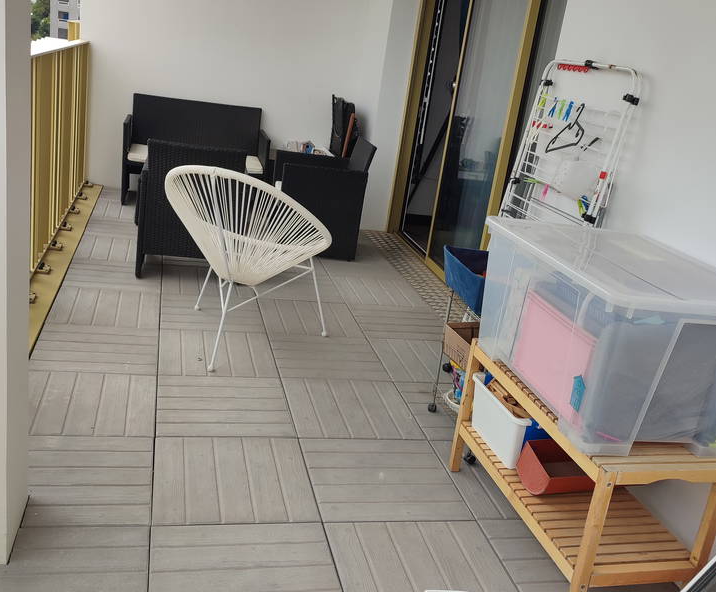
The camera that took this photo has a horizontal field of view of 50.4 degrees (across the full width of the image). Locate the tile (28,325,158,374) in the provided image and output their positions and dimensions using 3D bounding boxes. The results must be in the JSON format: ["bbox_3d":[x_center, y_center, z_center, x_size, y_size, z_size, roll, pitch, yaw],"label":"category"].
[{"bbox_3d":[-1.109,0.237,3.254,0.500,0.030,0.500,3,19,-15],"label":"tile"}]

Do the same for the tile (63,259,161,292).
[{"bbox_3d":[-1.331,-0.098,4.170,0.500,0.030,0.500,3,19,-15],"label":"tile"}]

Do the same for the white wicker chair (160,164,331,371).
[{"bbox_3d":[-0.487,-0.199,3.438,0.743,0.846,0.805,13,19,15],"label":"white wicker chair"}]

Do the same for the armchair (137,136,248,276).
[{"bbox_3d":[-0.942,-0.517,4.329,0.550,0.765,0.610,3,19,-15],"label":"armchair"}]

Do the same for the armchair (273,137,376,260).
[{"bbox_3d":[-0.271,-0.704,5.194,0.610,0.765,0.560,3,19,-15],"label":"armchair"}]

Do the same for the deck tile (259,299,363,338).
[{"bbox_3d":[-0.255,0.126,3.967,0.500,0.030,0.500,3,19,-15],"label":"deck tile"}]

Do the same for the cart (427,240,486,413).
[{"bbox_3d":[0.488,0.220,2.860,0.300,0.685,0.475,3,19,-15],"label":"cart"}]

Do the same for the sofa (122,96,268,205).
[{"bbox_3d":[-1.277,-1.109,5.975,1.060,0.765,0.635,3,19,-15],"label":"sofa"}]

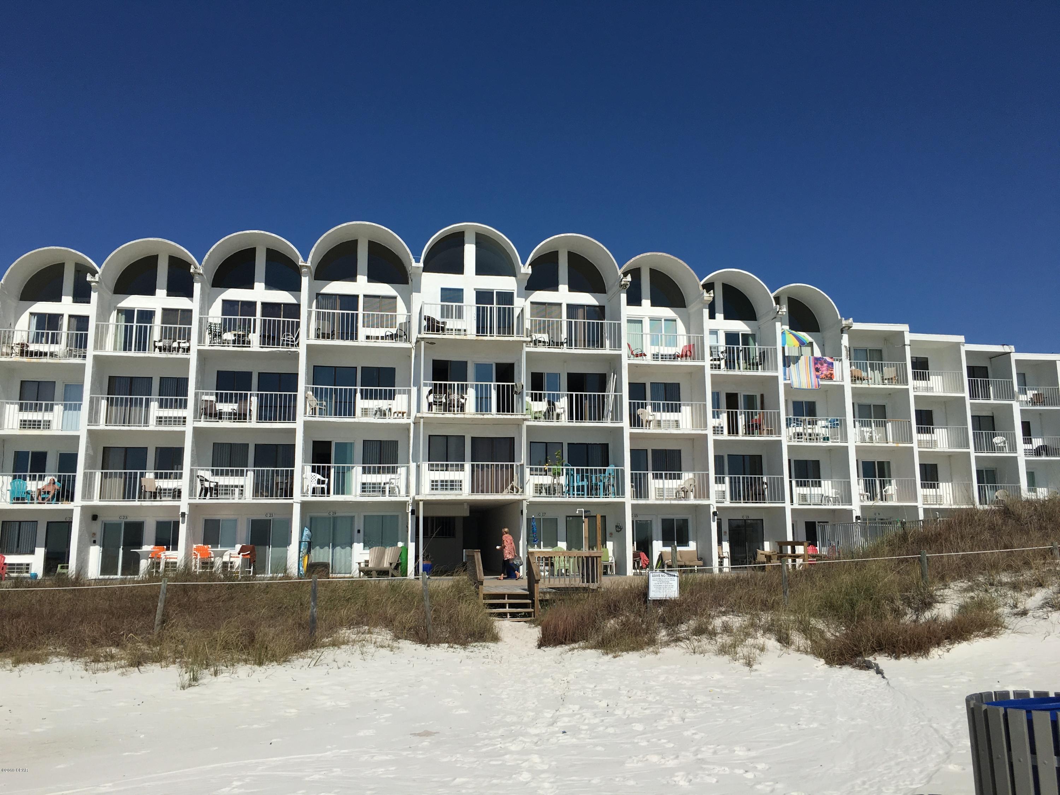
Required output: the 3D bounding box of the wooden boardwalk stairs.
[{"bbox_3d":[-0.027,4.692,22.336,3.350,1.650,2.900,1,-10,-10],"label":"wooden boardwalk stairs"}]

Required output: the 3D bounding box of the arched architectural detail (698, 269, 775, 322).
[{"bbox_3d":[8.156,-4.295,36.908,3.600,1.730,1.450,1,-10,-10],"label":"arched architectural detail"}]

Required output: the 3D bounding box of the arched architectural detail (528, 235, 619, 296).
[{"bbox_3d":[1.426,-4.965,32.859,3.600,1.730,1.450,1,-10,-10],"label":"arched architectural detail"}]

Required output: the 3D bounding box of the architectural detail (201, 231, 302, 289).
[{"bbox_3d":[-9.897,-4.980,32.220,3.600,1.730,1.450,1,-10,-10],"label":"architectural detail"}]

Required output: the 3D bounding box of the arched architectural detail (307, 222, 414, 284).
[{"bbox_3d":[-5.933,-5.140,31.526,3.600,1.730,1.450,1,-10,-10],"label":"arched architectural detail"}]

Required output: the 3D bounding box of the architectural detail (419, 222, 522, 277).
[{"bbox_3d":[-2.075,-5.230,31.212,3.600,1.730,0.650,1,-10,-10],"label":"architectural detail"}]

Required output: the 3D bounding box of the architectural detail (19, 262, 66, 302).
[{"bbox_3d":[-18.730,-4.468,34.209,1.680,1.600,0.250,1,-10,-10],"label":"architectural detail"}]

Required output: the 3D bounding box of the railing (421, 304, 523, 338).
[{"bbox_3d":[-1.961,-2.455,30.238,3.450,1.100,1.150,1,-10,-10],"label":"railing"}]

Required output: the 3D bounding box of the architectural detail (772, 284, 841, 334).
[{"bbox_3d":[11.537,-3.956,38.956,3.600,1.730,1.450,1,-10,-10],"label":"architectural detail"}]

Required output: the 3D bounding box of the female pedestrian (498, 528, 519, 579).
[{"bbox_3d":[-0.663,4.808,27.359,0.600,1.588,0.540,-7,-12,31],"label":"female pedestrian"}]

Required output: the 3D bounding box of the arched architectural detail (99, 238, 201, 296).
[{"bbox_3d":[-13.778,-4.833,32.850,3.600,1.730,1.450,1,-10,-10],"label":"arched architectural detail"}]

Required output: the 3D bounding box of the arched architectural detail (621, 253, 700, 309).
[{"bbox_3d":[4.750,-4.640,34.826,3.600,1.730,1.450,1,-10,-10],"label":"arched architectural detail"}]

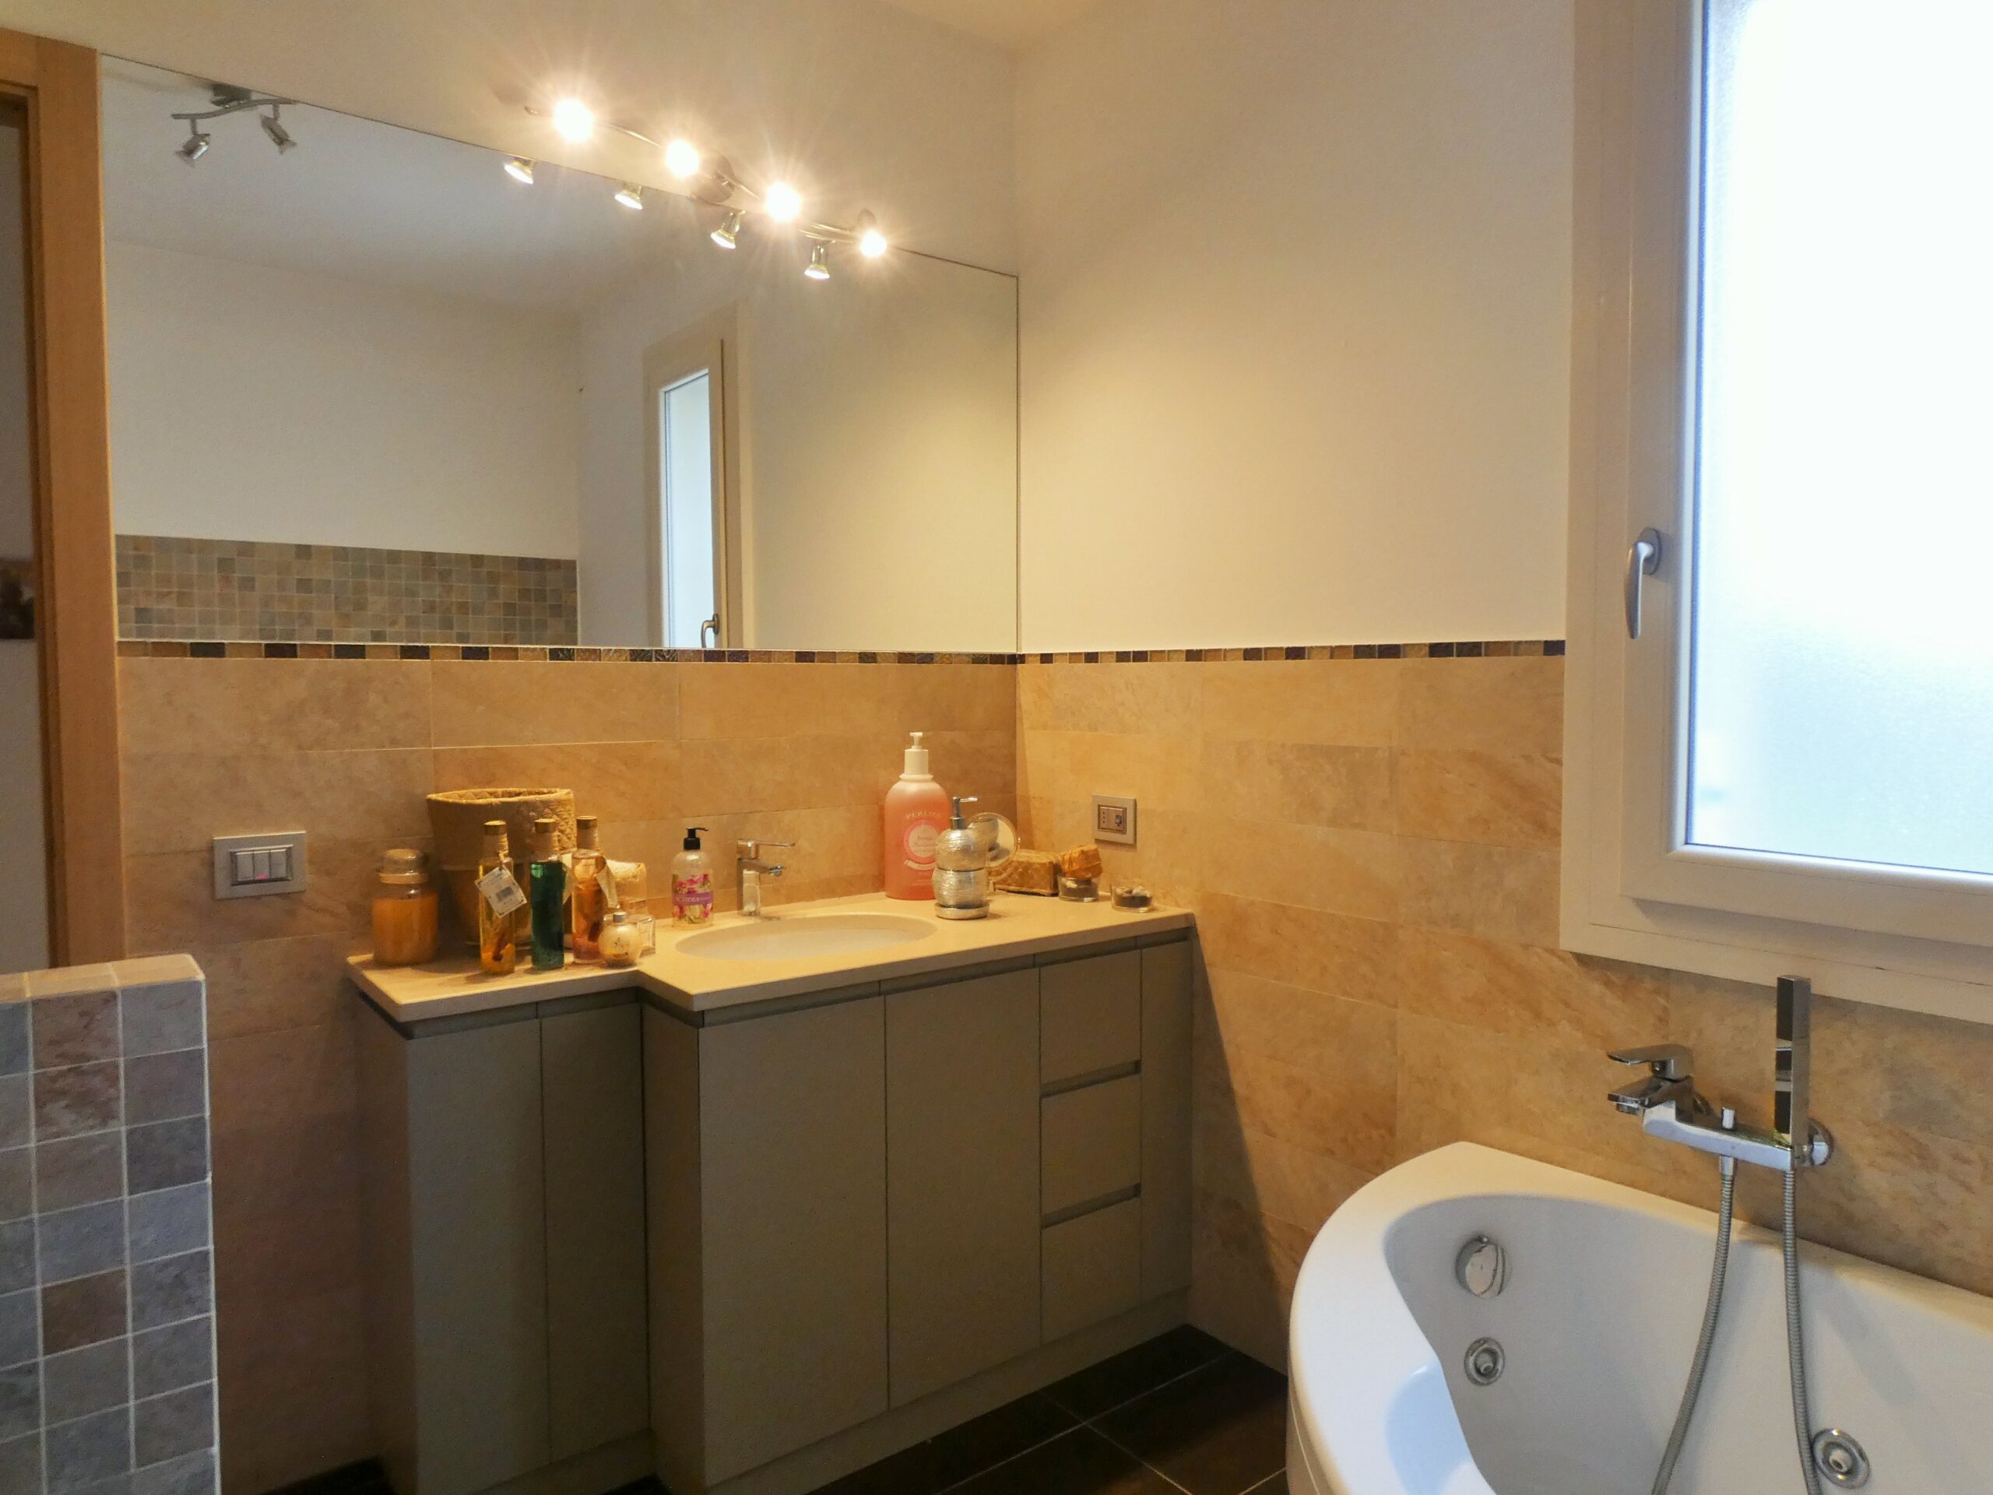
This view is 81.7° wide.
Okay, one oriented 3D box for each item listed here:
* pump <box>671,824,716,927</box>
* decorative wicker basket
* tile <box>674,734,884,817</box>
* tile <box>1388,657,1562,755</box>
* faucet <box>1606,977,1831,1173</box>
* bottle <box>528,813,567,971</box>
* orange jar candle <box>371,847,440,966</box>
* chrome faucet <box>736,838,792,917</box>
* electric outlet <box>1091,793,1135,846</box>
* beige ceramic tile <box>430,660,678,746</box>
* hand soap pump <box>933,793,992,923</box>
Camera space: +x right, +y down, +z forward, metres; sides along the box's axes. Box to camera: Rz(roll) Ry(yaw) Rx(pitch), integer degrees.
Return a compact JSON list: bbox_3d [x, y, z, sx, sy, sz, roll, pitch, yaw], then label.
[{"bbox_3d":[-0.588,0.246,2.229,0.074,0.188,0.066,1,3,14],"label":"pump"},{"bbox_3d":[-0.849,0.218,1.971,0.225,0.273,0.200,-2,4,-34],"label":"decorative wicker basket"},{"bbox_3d":[-0.450,0.058,2.435,0.457,0.156,0.010,-2,4,-35],"label":"tile"},{"bbox_3d":[0.807,-0.072,1.929,0.010,0.156,0.287,-3,4,-41],"label":"tile"},{"bbox_3d":[1.005,0.436,1.598,0.170,0.265,0.235,-3,4,-41],"label":"faucet"},{"bbox_3d":[-0.747,0.243,1.911,0.054,0.244,0.054,-2,4,-35],"label":"bottle"},{"bbox_3d":[-1.005,0.268,1.953,0.102,0.189,0.102,-2,4,-35],"label":"orange jar candle"},{"bbox_3d":[-0.461,0.263,2.262,0.048,0.150,0.165,-2,4,-34],"label":"chrome faucet"},{"bbox_3d":[0.262,0.160,2.539,0.015,0.102,0.132,-3,4,-41],"label":"electric outlet"},{"bbox_3d":[-0.819,-0.083,2.168,0.449,0.156,0.010,-2,4,-35],"label":"beige ceramic tile"},{"bbox_3d":[-0.069,0.216,2.297,0.110,0.238,0.108,0,3,6],"label":"hand soap pump"}]

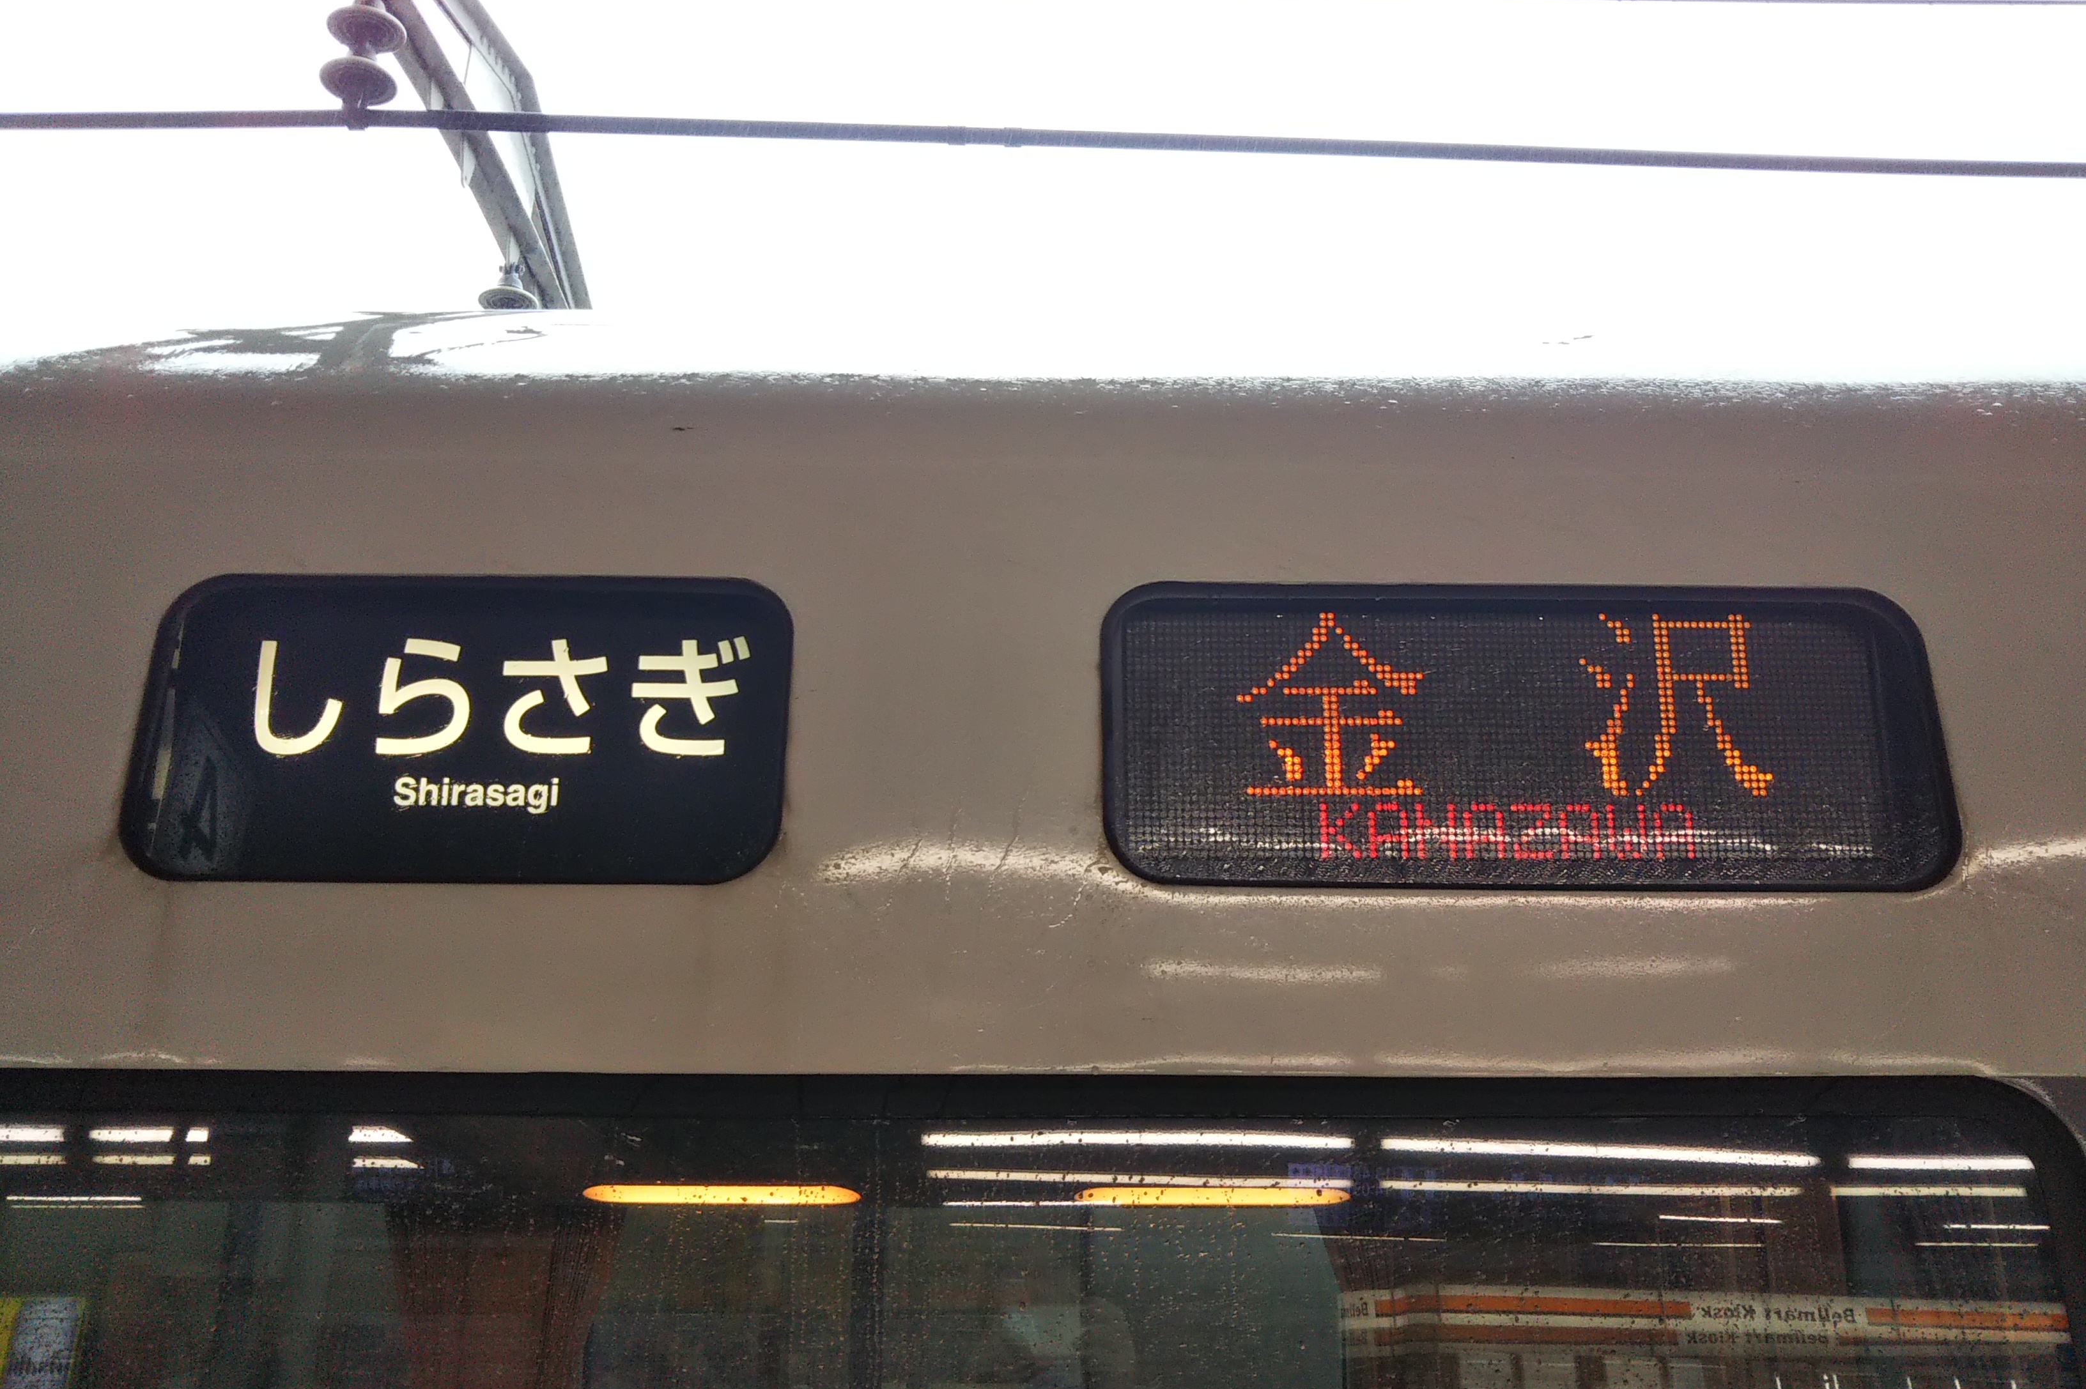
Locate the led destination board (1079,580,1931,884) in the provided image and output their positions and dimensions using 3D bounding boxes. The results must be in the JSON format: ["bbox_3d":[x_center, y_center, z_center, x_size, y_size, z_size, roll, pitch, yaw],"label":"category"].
[{"bbox_3d":[0.345,0.033,1.315,0.604,0.235,0.050,0,-23,0],"label":"led destination board"}]

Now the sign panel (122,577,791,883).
[{"bbox_3d":[-0.415,0.028,1.311,0.465,0.238,0.050,0,-23,0],"label":"sign panel"}]

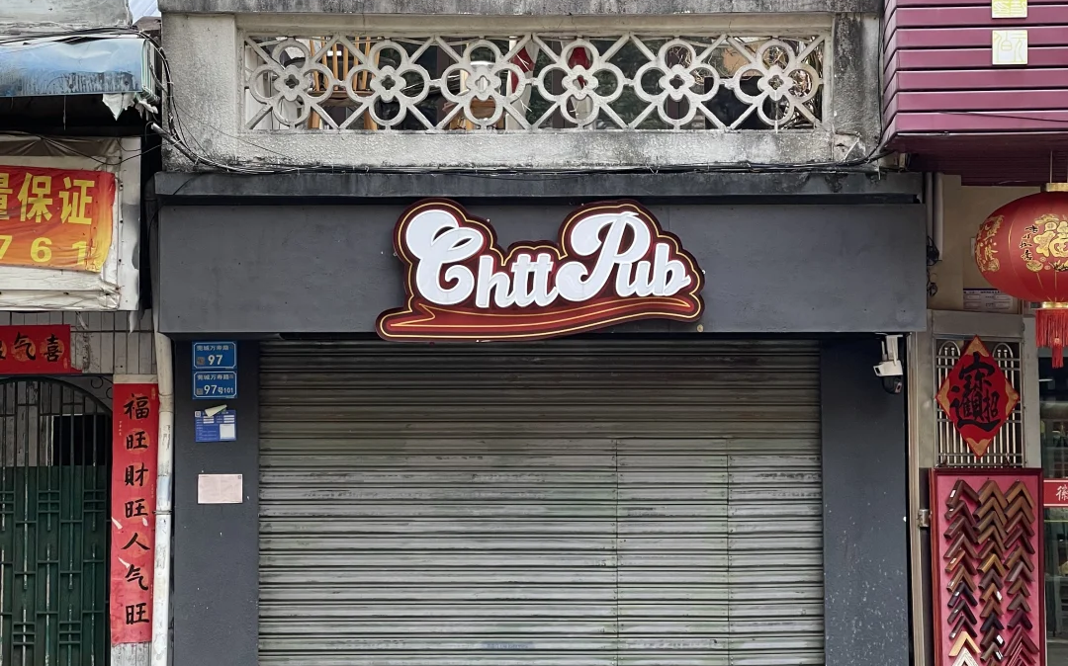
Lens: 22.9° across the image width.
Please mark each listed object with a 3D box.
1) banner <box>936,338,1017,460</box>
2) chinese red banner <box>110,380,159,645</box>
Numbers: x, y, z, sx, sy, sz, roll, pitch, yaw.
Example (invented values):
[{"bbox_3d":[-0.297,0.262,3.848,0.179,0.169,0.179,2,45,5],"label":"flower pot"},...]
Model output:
[{"bbox_3d":[2.183,0.315,12.950,0.580,0.610,0.015,2,-5,-33],"label":"banner"},{"bbox_3d":[-1.919,0.863,12.650,0.220,1.270,0.010,0,-4,0],"label":"chinese red banner"}]

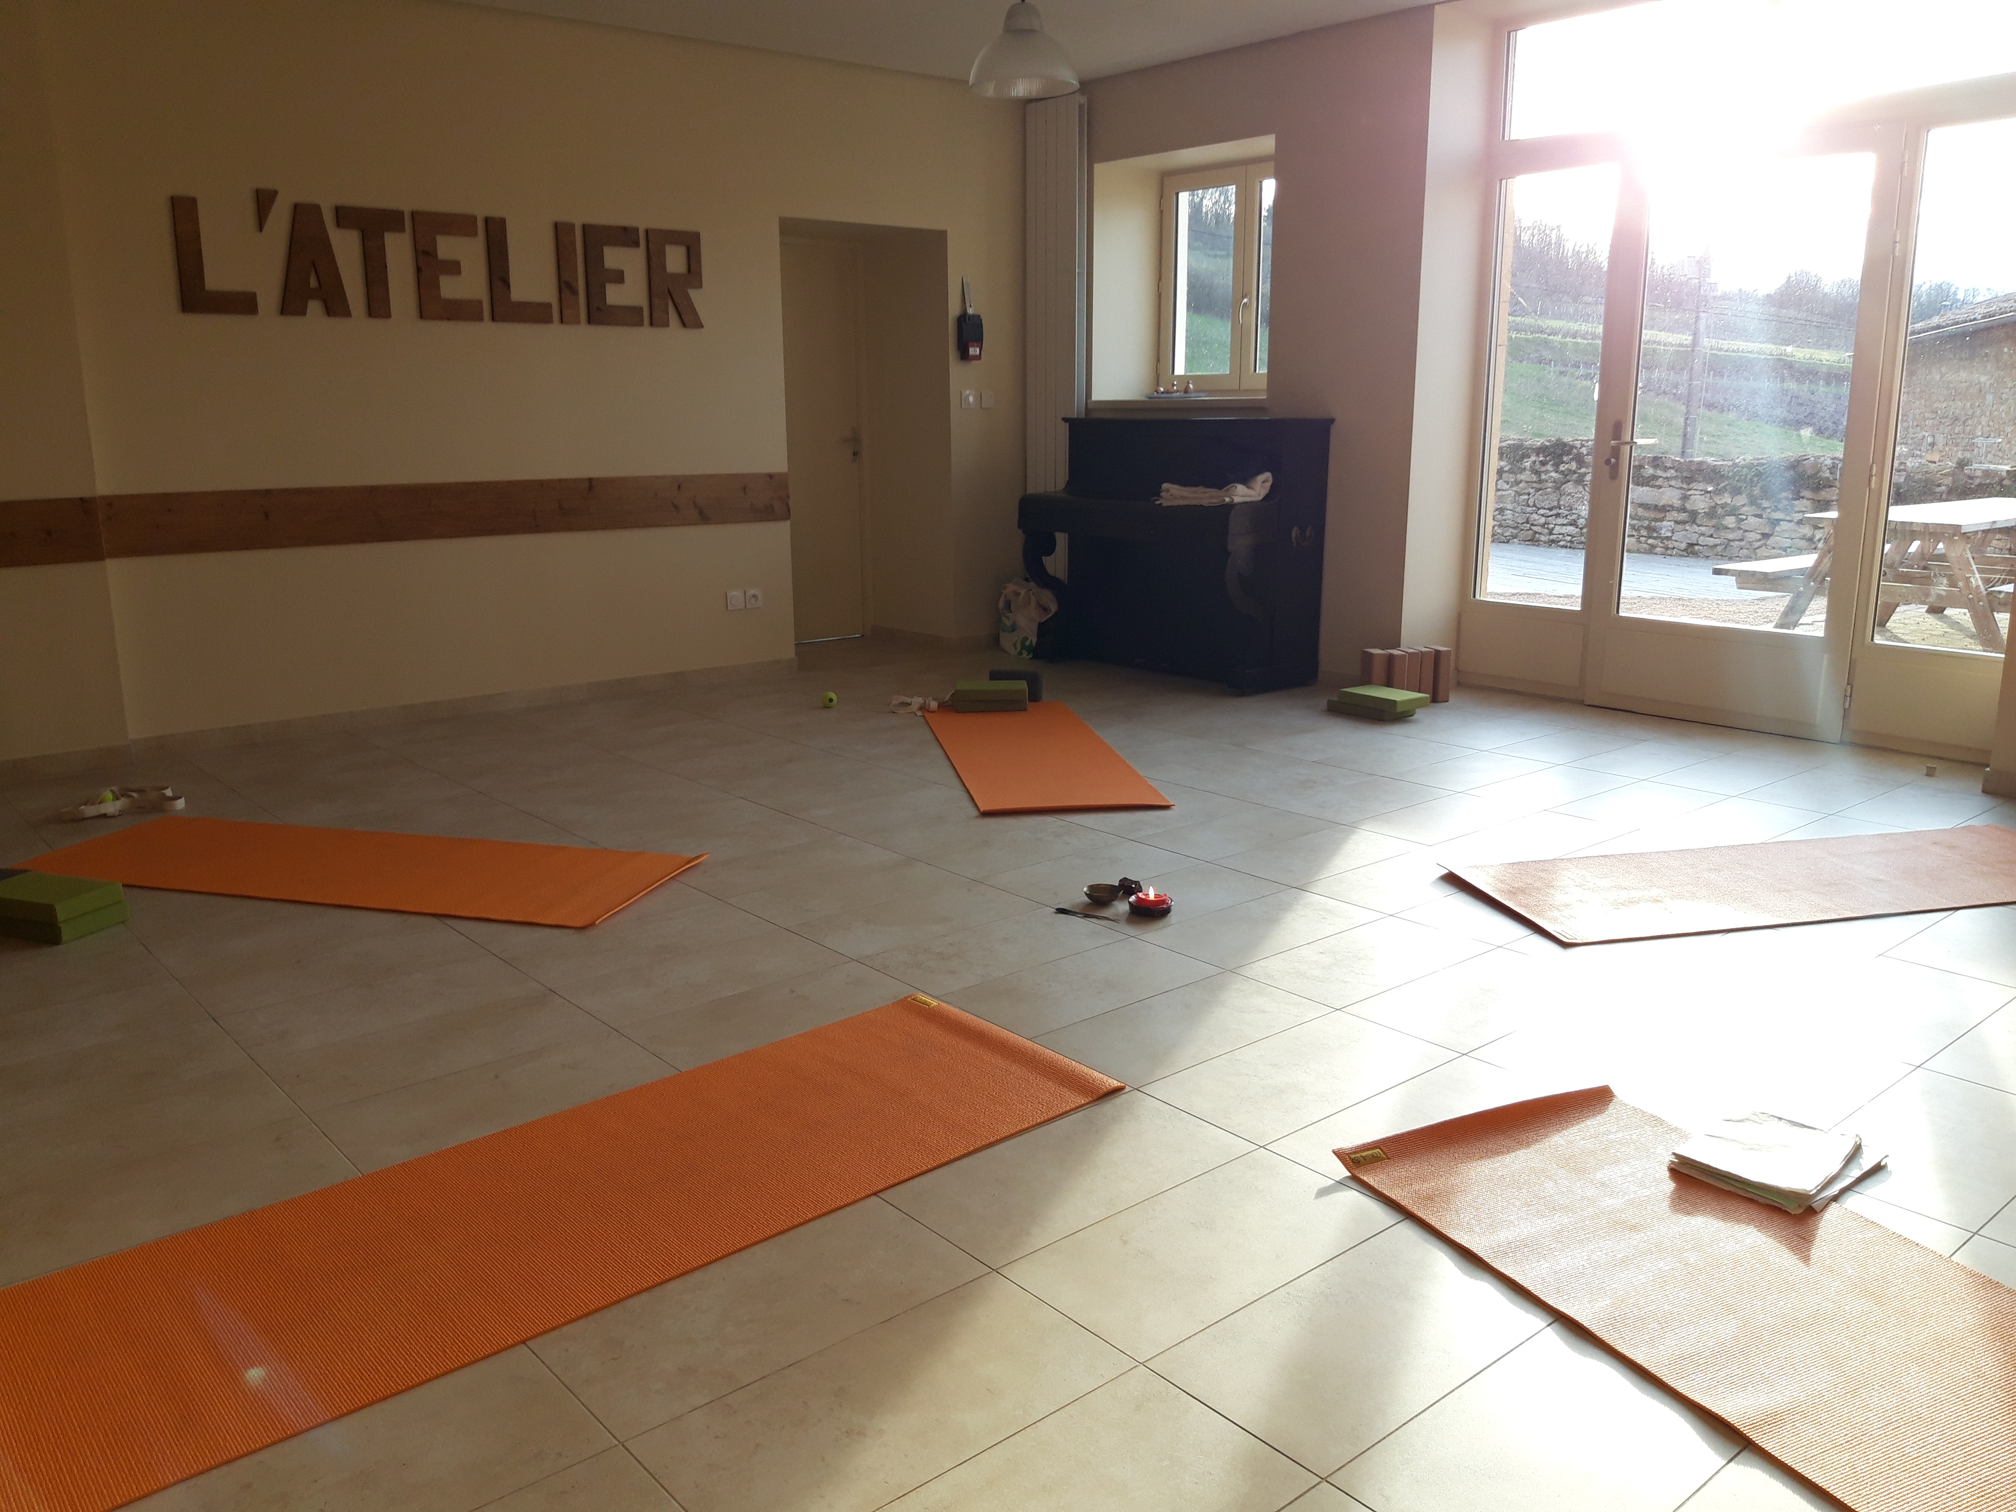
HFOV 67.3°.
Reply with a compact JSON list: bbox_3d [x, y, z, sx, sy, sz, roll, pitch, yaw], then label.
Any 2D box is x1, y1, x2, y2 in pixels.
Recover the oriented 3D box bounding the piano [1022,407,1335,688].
[{"bbox_3d":[0.755,-1.004,7.296,0.639,1.209,1.475,-10,16,-38],"label":"piano"}]

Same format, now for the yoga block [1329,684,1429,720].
[{"bbox_3d":[1.549,-0.218,6.292,0.238,0.100,0.375,-9,15,-34],"label":"yoga block"}]

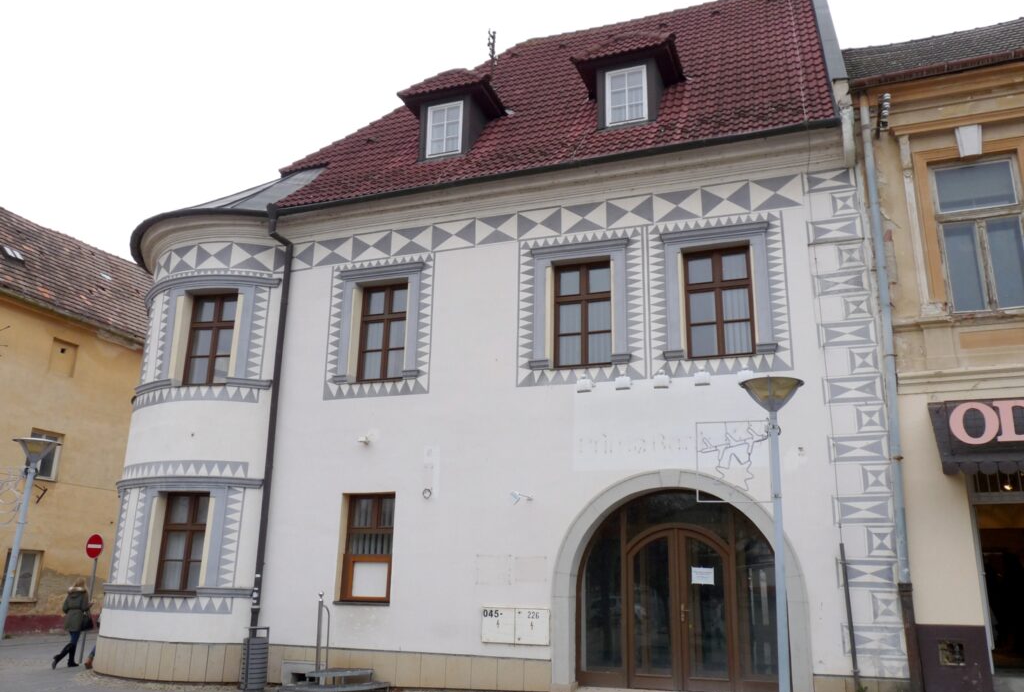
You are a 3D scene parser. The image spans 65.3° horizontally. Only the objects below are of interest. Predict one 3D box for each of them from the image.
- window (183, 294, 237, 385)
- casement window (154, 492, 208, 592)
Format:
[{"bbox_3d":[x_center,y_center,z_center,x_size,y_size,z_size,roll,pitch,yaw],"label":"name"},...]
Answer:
[{"bbox_3d":[-5.401,-0.133,14.259,0.980,1.720,0.200,-3,-16,14],"label":"window"},{"bbox_3d":[-5.496,3.294,13.317,0.960,1.680,0.200,-3,-16,14],"label":"casement window"}]

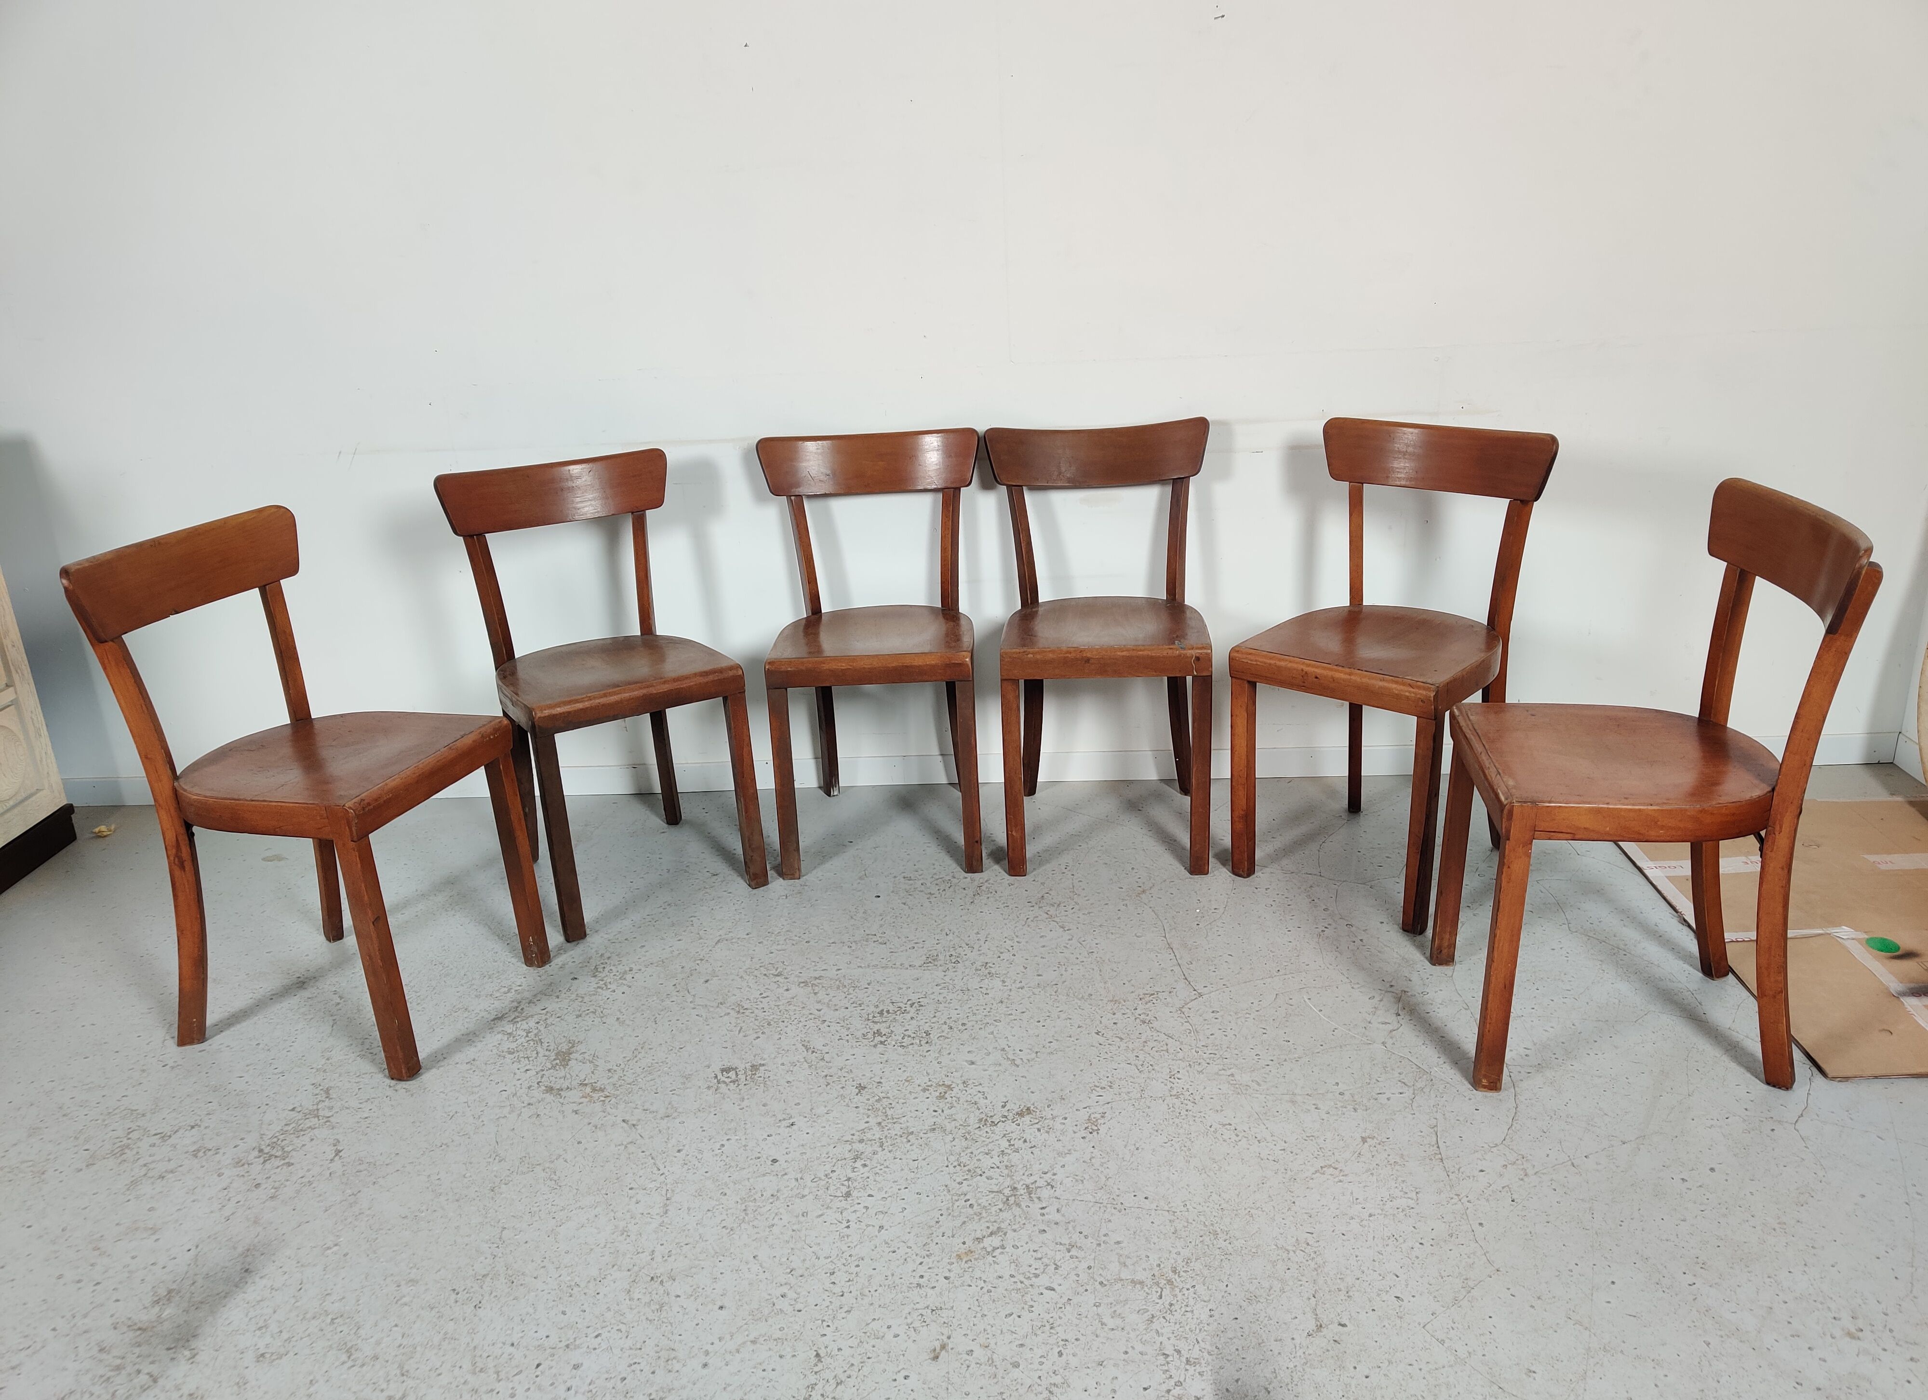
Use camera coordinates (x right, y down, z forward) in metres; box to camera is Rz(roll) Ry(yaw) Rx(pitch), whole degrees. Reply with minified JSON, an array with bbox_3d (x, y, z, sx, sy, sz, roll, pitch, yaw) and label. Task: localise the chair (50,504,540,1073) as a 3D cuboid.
[{"bbox_3d":[-1.055,0.133,2.483,0.450,0.815,0.467,3,20,18],"label":"chair"}]

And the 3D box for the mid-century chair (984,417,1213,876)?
[{"bbox_3d":[0.281,-0.117,3.019,0.467,0.815,0.450,-1,19,5],"label":"mid-century chair"}]

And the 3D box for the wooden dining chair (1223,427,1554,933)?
[{"bbox_3d":[0.786,-0.070,2.809,0.467,0.815,0.450,13,25,39],"label":"wooden dining chair"}]

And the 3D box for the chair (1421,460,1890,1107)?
[{"bbox_3d":[0.981,0.120,2.220,0.450,0.815,0.467,-1,19,7],"label":"chair"}]

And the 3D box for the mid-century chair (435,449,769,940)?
[{"bbox_3d":[-0.690,-0.033,2.918,0.467,0.815,0.450,-13,21,-28],"label":"mid-century chair"}]

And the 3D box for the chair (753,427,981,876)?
[{"bbox_3d":[-0.176,-0.106,3.056,0.467,0.815,0.450,-2,19,2],"label":"chair"}]

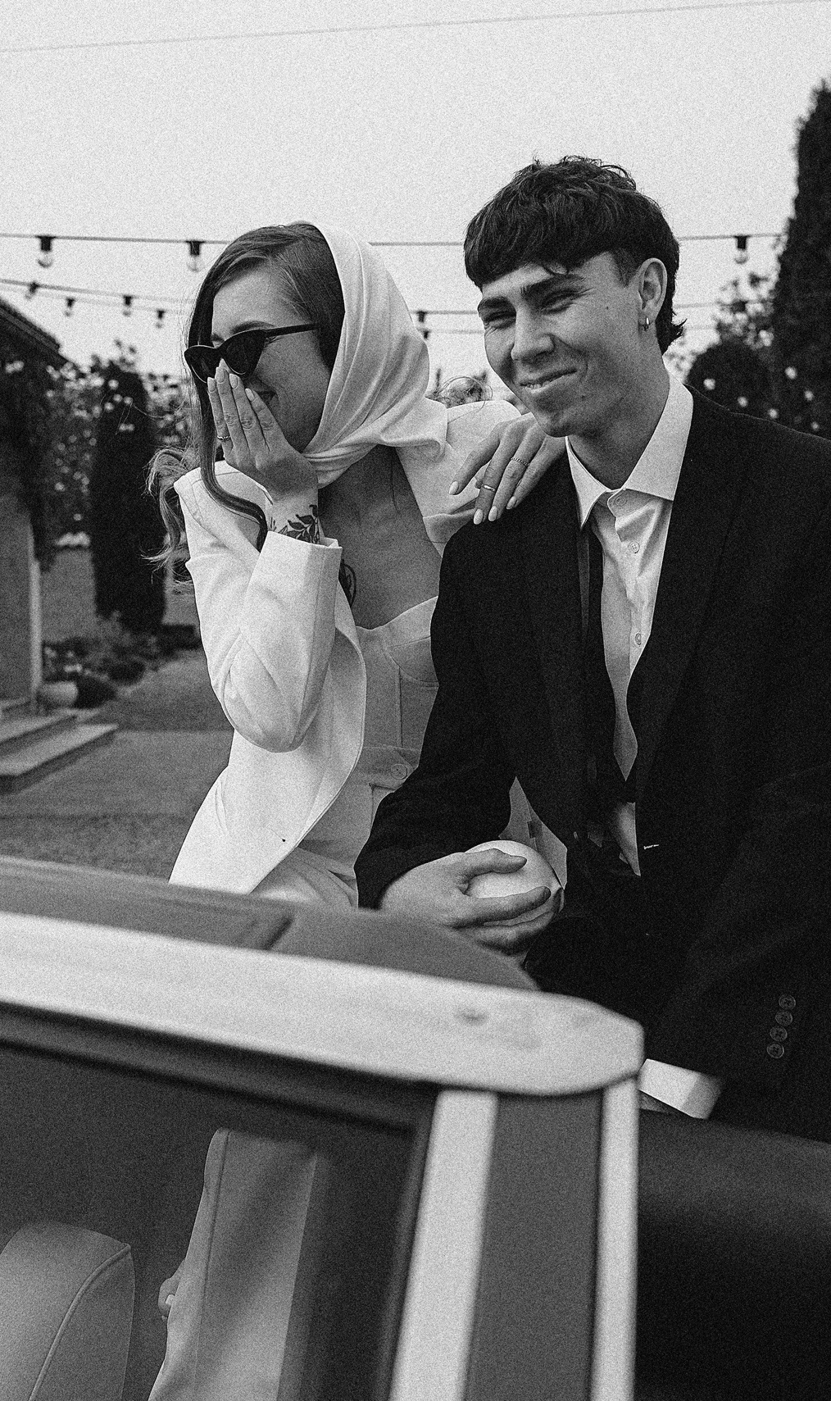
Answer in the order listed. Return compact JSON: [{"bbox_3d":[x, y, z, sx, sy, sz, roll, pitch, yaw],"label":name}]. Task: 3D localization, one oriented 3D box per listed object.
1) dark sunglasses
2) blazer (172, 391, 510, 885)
[{"bbox_3d":[-0.144,-0.370,2.137,0.145,0.052,0.145,-17,13,-42],"label":"dark sunglasses"},{"bbox_3d":[-0.051,-0.037,2.170,0.450,0.600,0.360,1,3,28],"label":"blazer"}]

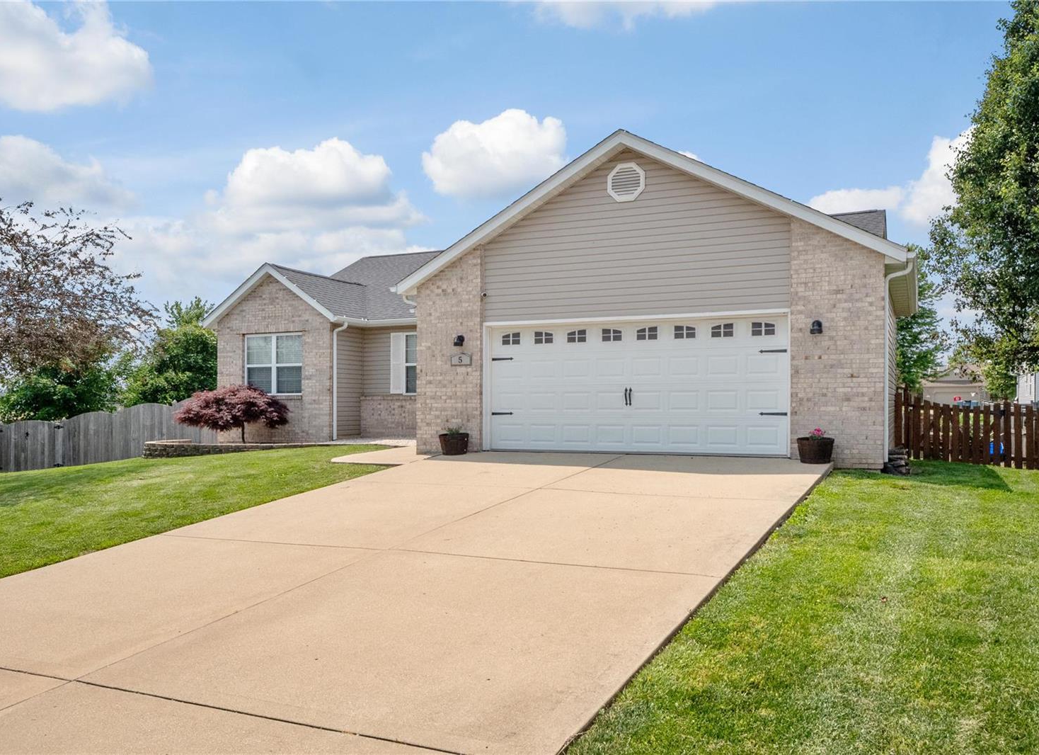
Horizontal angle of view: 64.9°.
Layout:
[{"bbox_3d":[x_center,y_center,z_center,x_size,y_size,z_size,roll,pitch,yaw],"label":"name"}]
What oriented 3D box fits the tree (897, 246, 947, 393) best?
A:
[{"bbox_3d":[14.235,-1.395,30.000,3.000,7.000,3.000,-1,-2,24],"label":"tree"}]

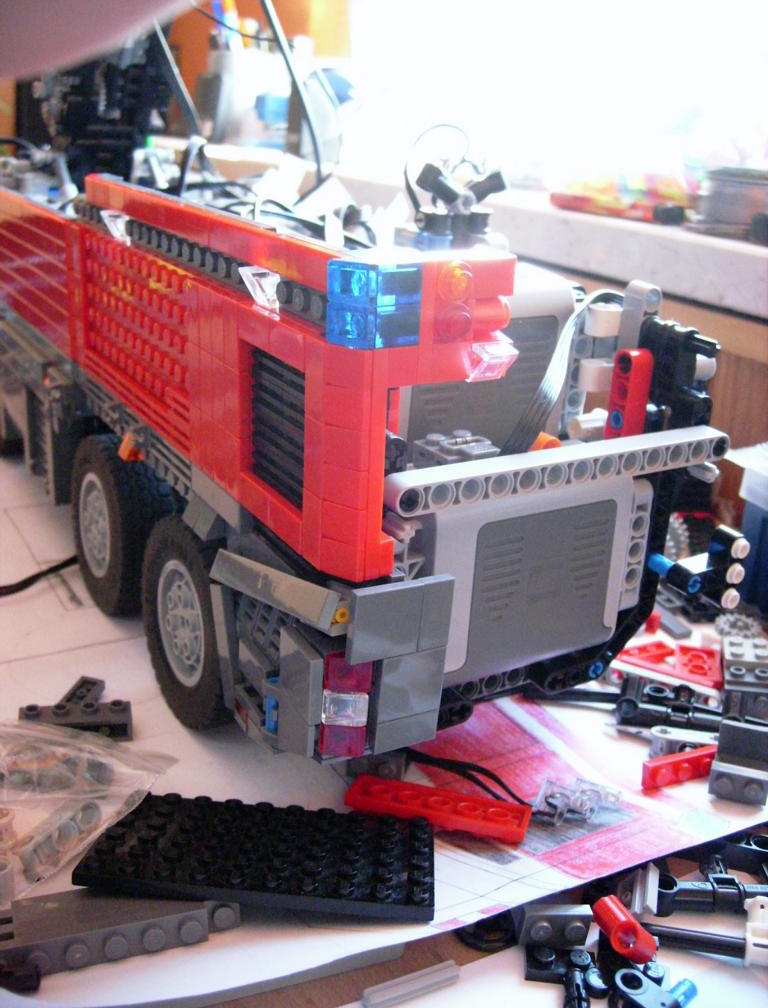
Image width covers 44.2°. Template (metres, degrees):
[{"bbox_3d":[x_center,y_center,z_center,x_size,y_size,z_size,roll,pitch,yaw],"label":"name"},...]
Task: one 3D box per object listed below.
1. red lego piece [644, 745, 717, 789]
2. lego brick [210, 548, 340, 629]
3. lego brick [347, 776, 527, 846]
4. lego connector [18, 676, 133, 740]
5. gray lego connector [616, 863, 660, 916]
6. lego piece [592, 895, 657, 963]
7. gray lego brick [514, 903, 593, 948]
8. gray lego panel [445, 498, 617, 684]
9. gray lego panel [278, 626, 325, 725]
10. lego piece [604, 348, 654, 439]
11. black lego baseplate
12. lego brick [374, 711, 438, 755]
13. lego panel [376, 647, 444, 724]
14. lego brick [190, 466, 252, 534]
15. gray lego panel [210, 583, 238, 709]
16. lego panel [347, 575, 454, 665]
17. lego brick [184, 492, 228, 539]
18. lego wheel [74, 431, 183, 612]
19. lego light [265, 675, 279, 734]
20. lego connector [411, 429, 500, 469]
[{"bbox_3d":[0.085,0.076,0.270,0.024,0.008,0.005,-5,20,-23],"label":"red lego piece"},{"bbox_3d":[-0.025,0.019,0.215,0.032,0.008,0.003,19,2,29],"label":"lego brick"},{"bbox_3d":[0.015,0.082,0.254,0.048,0.005,0.016,7,5,14],"label":"lego brick"},{"bbox_3d":[-0.093,0.061,0.287,0.032,0.009,0.023,-1,20,-11],"label":"lego connector"},{"bbox_3d":[0.063,0.096,0.235,0.009,0.013,0.005,-5,22,-22],"label":"gray lego connector"},{"bbox_3d":[0.058,0.103,0.229,0.007,0.008,0.016,-48,29,-3],"label":"lego piece"},{"bbox_3d":[0.040,0.098,0.220,0.016,0.008,0.005,5,14,-10],"label":"gray lego brick"},{"bbox_3d":[0.039,0.022,0.248,0.052,0.044,0.006,-10,26,-29],"label":"gray lego panel"},{"bbox_3d":[-0.018,0.037,0.204,0.003,0.016,0.016,-10,26,-29],"label":"gray lego panel"},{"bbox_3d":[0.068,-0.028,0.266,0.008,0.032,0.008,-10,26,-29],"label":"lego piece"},{"bbox_3d":[-0.028,0.084,0.232,0.080,0.005,0.048,5,3,0],"label":"black lego baseplate"},{"bbox_3d":[0.004,0.050,0.212,0.016,0.008,0.003,-6,23,-30],"label":"lego brick"},{"bbox_3d":[0.006,0.039,0.209,0.016,0.016,0.003,-6,23,-30],"label":"lego panel"},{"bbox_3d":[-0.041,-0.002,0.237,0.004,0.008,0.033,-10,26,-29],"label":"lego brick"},{"bbox_3d":[-0.039,0.036,0.241,0.004,0.032,0.008,-10,10,-29],"label":"gray lego panel"},{"bbox_3d":[0.004,0.025,0.201,0.024,0.016,0.003,-6,23,-30],"label":"lego panel"},{"bbox_3d":[-0.043,0.002,0.226,0.005,0.008,0.016,-9,23,-30],"label":"lego brick"},{"bbox_3d":[-0.091,0.005,0.348,0.036,0.069,0.069,-10,26,-29],"label":"lego wheel"},{"bbox_3d":[-0.025,0.046,0.216,0.005,0.013,0.005,-9,23,-30],"label":"lego light"},{"bbox_3d":[0.017,-0.011,0.225,0.016,0.008,0.016,-10,26,-29],"label":"lego connector"}]

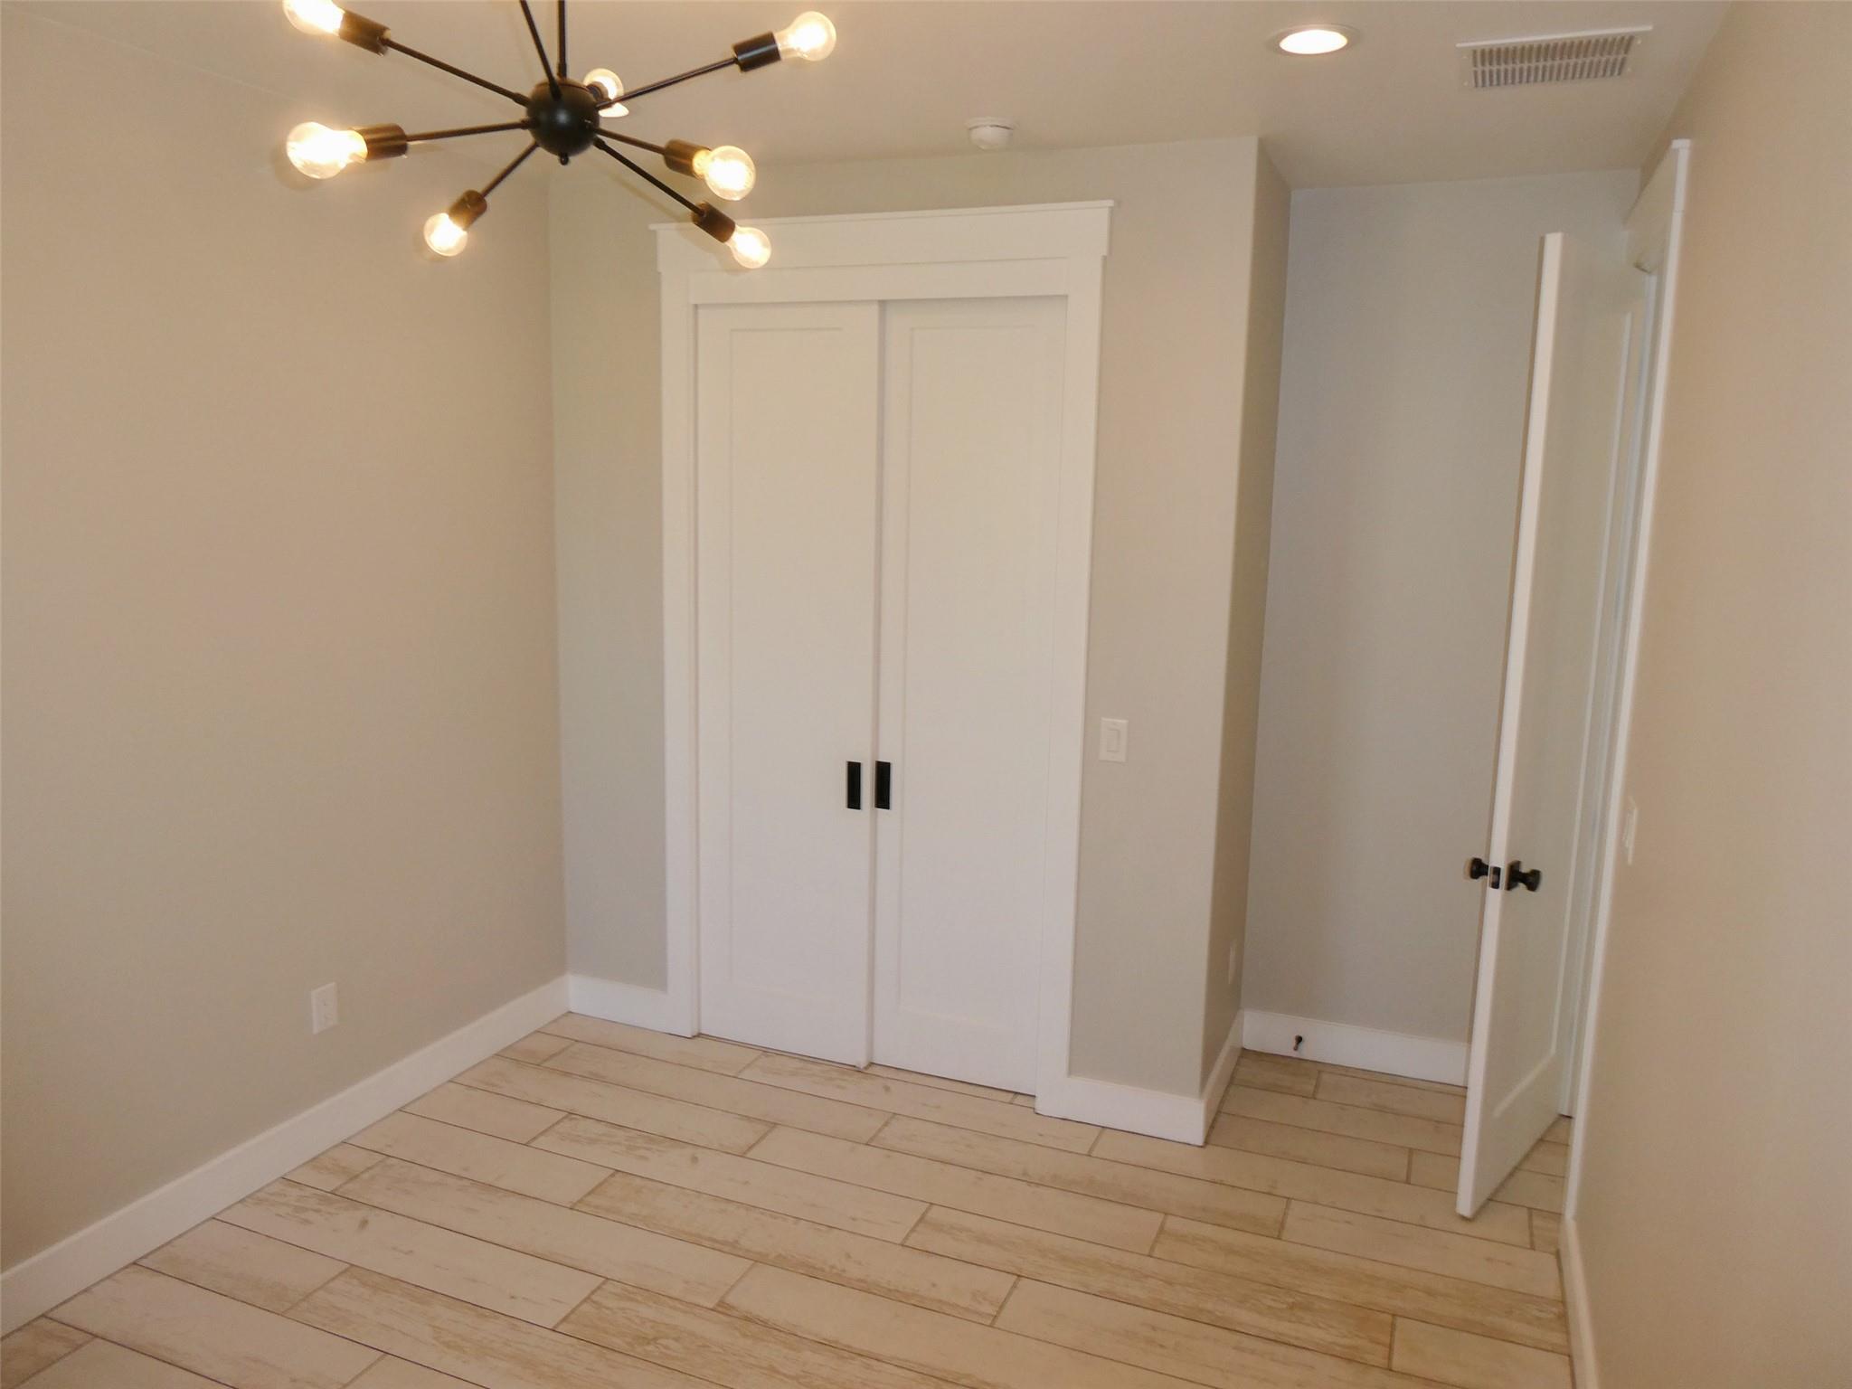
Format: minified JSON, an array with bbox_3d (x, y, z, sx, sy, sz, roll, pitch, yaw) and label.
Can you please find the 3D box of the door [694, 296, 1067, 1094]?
[{"bbox_3d":[-0.164,0.010,3.980,1.202,2.388,0.075,5,10,22],"label":"door"}]

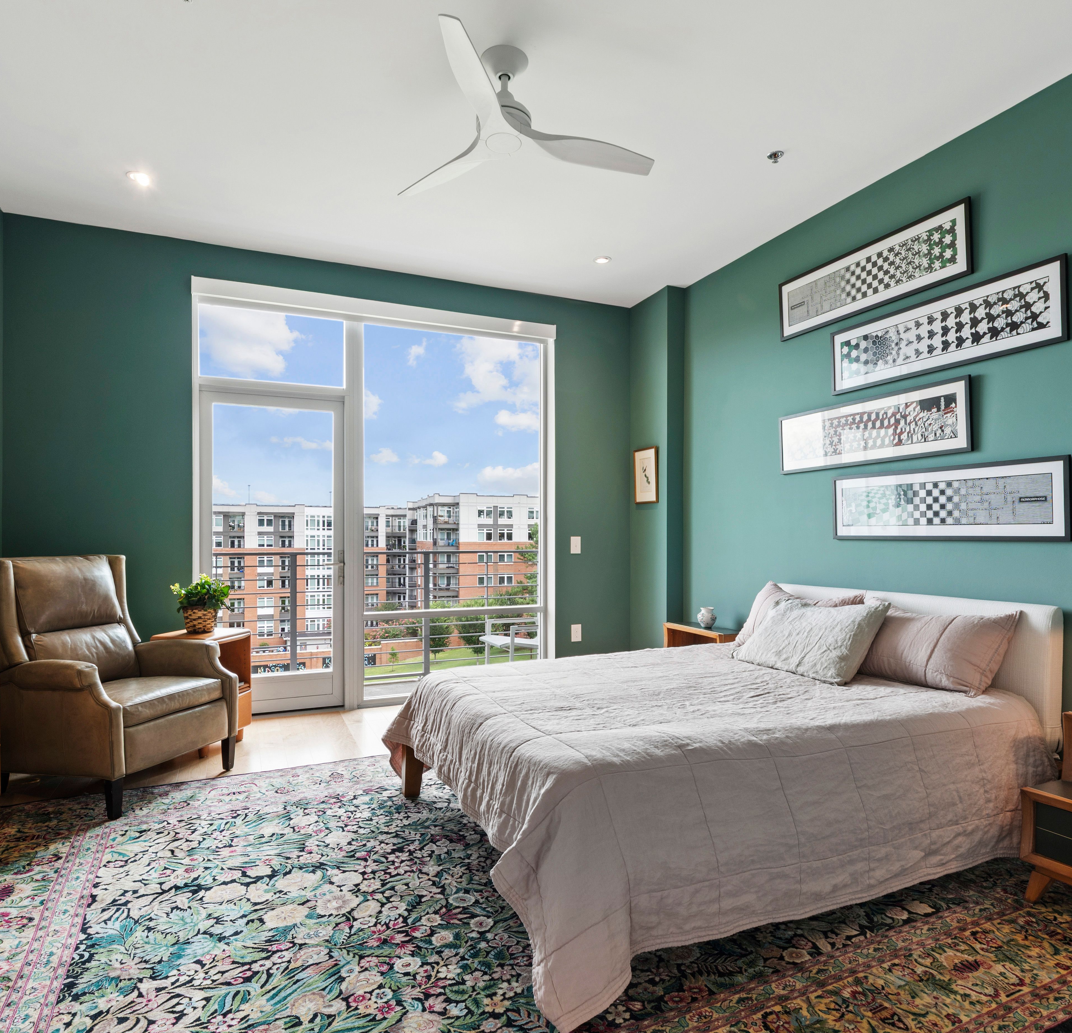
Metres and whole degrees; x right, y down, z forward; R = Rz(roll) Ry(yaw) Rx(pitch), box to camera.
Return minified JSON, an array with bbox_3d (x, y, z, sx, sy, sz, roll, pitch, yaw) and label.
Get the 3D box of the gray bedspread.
[{"bbox_3d":[0.640,0.937,2.629,2.160,0.528,1.632,0,-1,-24],"label":"gray bedspread"}]

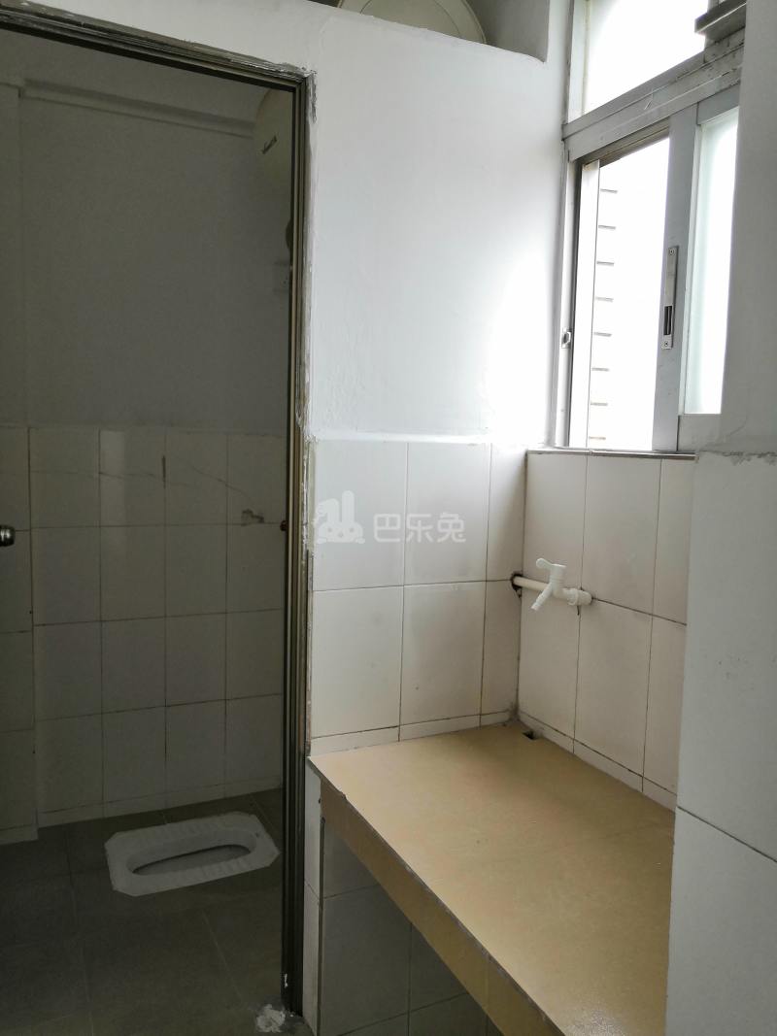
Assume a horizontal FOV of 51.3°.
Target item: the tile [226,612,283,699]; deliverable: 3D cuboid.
[{"bbox_3d":[-0.464,0.474,2.814,0.201,0.304,0.010,-1,6,-23],"label":"tile"}]

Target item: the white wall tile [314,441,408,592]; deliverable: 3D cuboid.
[{"bbox_3d":[-0.056,-0.006,1.628,0.200,0.300,0.010,-1,6,-25],"label":"white wall tile"}]

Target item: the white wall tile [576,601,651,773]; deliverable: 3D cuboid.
[{"bbox_3d":[0.430,0.313,1.548,0.010,0.300,0.200,-1,6,-25],"label":"white wall tile"}]

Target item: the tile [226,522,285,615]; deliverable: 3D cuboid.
[{"bbox_3d":[-0.452,0.169,2.755,0.200,0.300,0.010,-1,6,-25],"label":"tile"}]

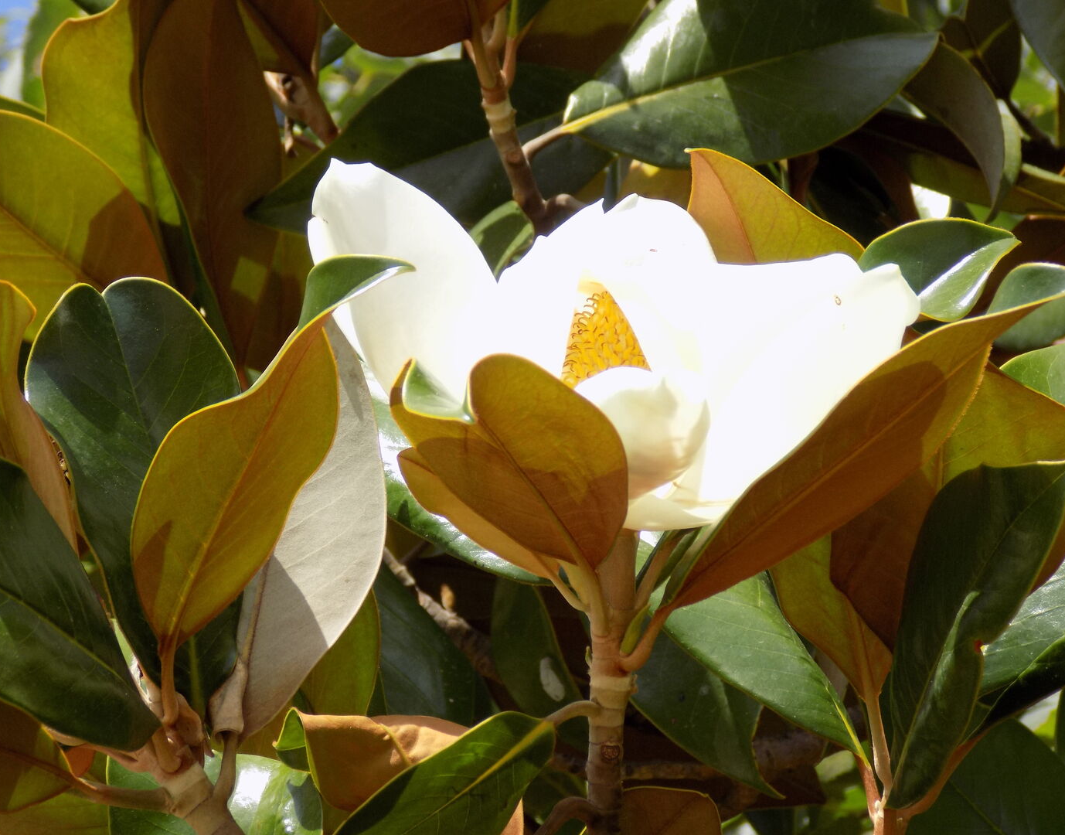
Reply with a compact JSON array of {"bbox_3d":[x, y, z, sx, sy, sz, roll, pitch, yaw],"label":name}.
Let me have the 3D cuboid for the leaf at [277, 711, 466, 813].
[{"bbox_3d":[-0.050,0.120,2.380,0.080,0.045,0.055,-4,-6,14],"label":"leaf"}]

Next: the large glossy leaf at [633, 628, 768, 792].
[{"bbox_3d":[0.066,0.109,2.680,0.052,0.088,0.025,-31,-12,-1],"label":"large glossy leaf"}]

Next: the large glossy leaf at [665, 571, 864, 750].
[{"bbox_3d":[0.083,0.088,2.600,0.062,0.108,0.028,-39,-12,2],"label":"large glossy leaf"}]

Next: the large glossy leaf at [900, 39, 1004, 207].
[{"bbox_3d":[0.172,-0.119,2.820,0.034,0.075,0.025,-27,0,20],"label":"large glossy leaf"}]

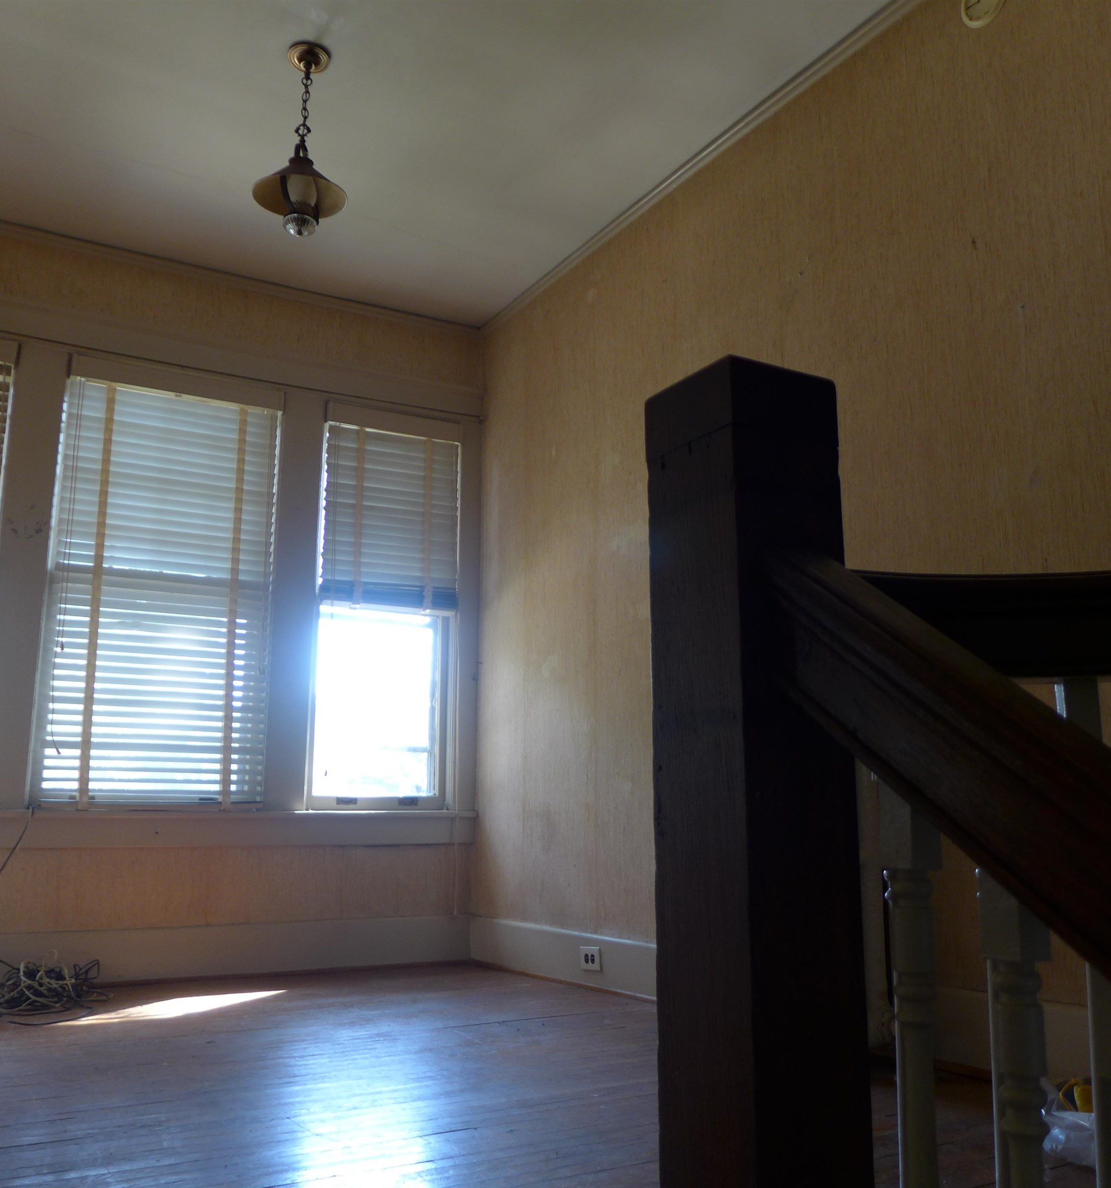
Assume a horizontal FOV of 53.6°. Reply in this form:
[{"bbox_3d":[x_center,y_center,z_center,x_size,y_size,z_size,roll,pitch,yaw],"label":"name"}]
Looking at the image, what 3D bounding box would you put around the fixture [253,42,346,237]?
[{"bbox_3d":[-0.737,-1.320,3.227,0.270,0.598,0.270,6,-13,-28],"label":"fixture"}]

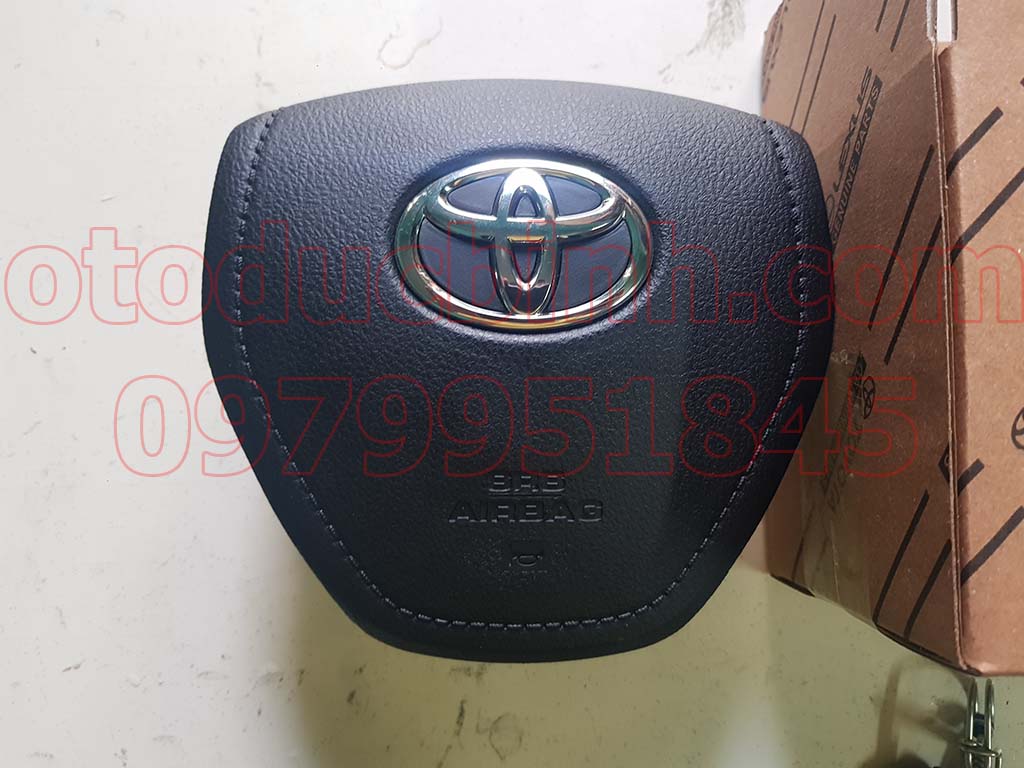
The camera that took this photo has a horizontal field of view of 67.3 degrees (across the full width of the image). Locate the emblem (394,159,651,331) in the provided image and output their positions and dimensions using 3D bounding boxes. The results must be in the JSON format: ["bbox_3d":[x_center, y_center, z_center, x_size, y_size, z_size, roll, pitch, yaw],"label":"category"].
[{"bbox_3d":[0.003,-0.037,0.202,0.066,0.008,0.044,-1,87,0],"label":"emblem"}]

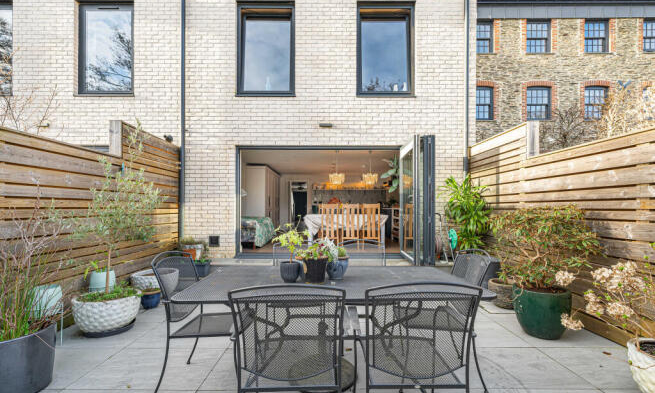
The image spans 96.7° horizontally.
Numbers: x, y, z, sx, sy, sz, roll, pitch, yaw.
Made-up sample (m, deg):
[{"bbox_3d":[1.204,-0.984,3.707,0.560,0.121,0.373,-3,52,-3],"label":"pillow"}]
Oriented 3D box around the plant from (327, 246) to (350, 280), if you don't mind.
[{"bbox_3d":[0.076,0.463,2.081,0.160,0.237,0.160,0,-3,0],"label":"plant"}]

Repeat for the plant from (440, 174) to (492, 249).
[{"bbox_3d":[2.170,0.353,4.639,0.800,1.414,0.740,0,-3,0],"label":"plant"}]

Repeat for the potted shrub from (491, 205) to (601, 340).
[{"bbox_3d":[2.110,0.707,2.820,0.970,1.258,0.880,0,-3,0],"label":"potted shrub"}]

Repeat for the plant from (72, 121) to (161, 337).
[{"bbox_3d":[-2.160,0.274,2.990,0.860,2.138,0.800,0,-3,0],"label":"plant"}]

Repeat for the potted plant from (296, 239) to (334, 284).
[{"bbox_3d":[-0.074,0.446,2.060,0.250,0.300,0.230,0,-2,0],"label":"potted plant"}]

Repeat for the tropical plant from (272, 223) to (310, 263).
[{"bbox_3d":[-0.247,0.316,2.002,0.250,0.273,0.230,0,-3,0],"label":"tropical plant"}]

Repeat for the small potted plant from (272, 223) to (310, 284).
[{"bbox_3d":[-0.247,0.380,2.000,0.250,0.395,0.230,0,-3,0],"label":"small potted plant"}]

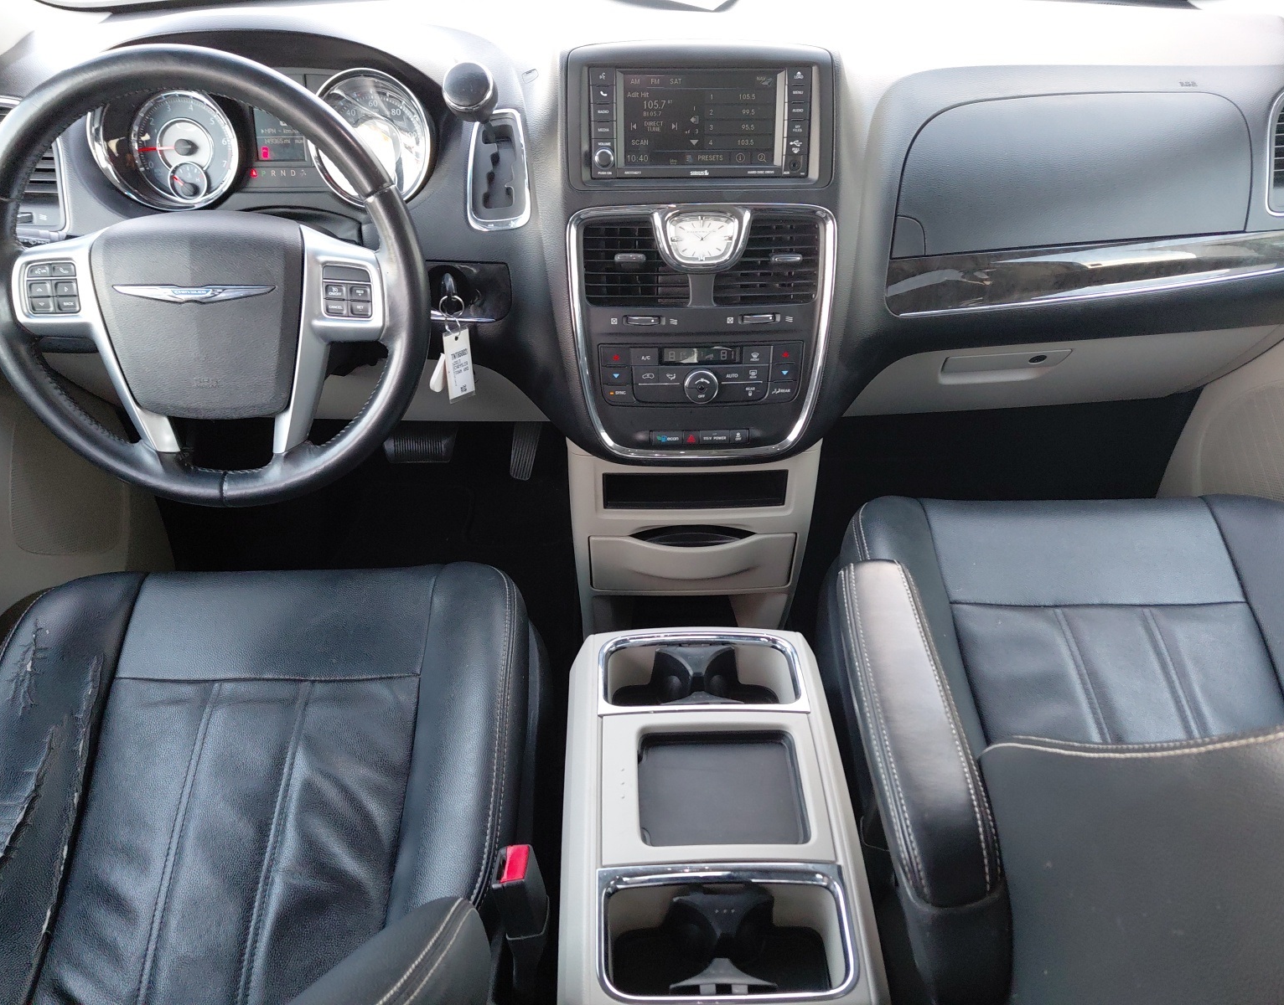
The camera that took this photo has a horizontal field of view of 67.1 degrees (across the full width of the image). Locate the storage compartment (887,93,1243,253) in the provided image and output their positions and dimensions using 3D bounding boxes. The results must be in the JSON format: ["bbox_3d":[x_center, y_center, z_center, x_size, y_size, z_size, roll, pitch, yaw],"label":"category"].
[{"bbox_3d":[0.428,-0.329,0.968,0.350,0.135,0.095,-4,31,-4],"label":"storage compartment"}]

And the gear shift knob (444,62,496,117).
[{"bbox_3d":[-0.150,-0.363,0.852,0.045,0.045,0.046,0,-3,1],"label":"gear shift knob"}]

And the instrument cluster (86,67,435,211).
[{"bbox_3d":[-0.366,-0.351,0.928,0.320,0.126,0.080,-1,29,-1],"label":"instrument cluster"}]

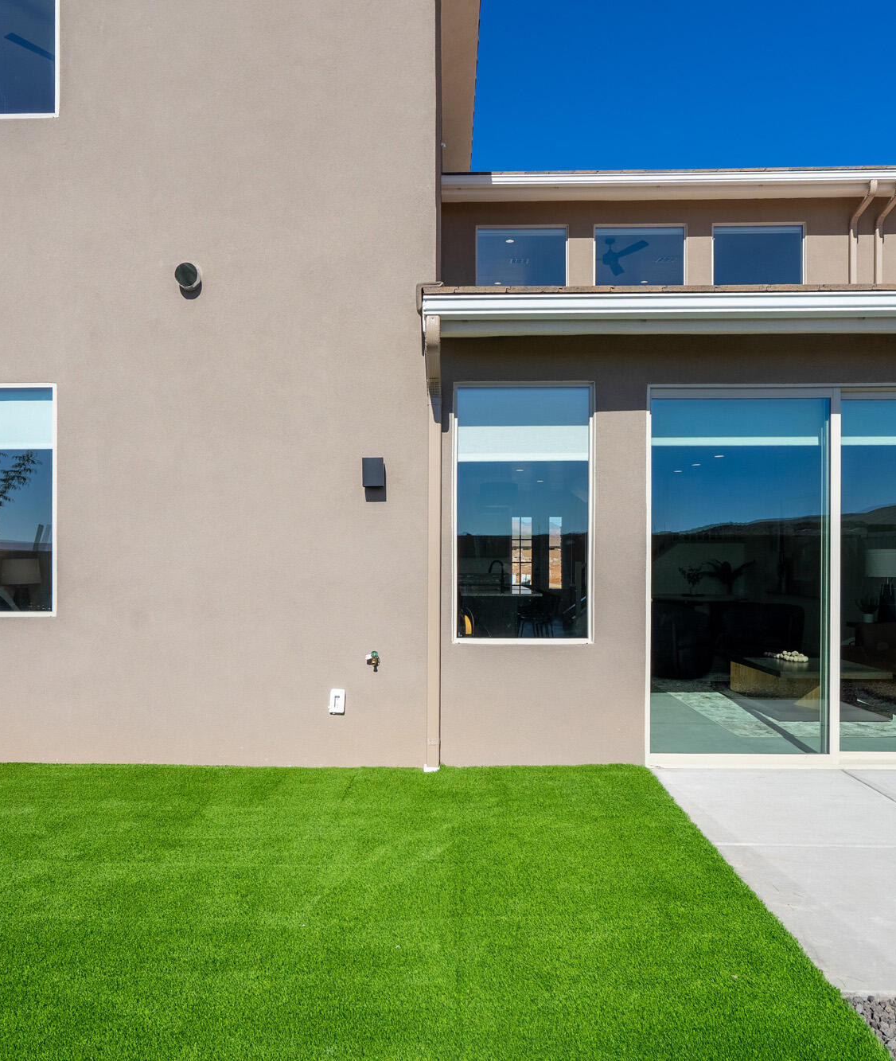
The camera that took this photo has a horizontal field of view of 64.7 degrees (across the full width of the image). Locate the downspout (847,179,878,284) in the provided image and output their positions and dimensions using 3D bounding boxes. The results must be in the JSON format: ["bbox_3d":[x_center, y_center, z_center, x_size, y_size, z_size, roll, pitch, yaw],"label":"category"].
[{"bbox_3d":[5.219,-3.702,8.878,0.090,1.164,0.500,0,0,2],"label":"downspout"}]

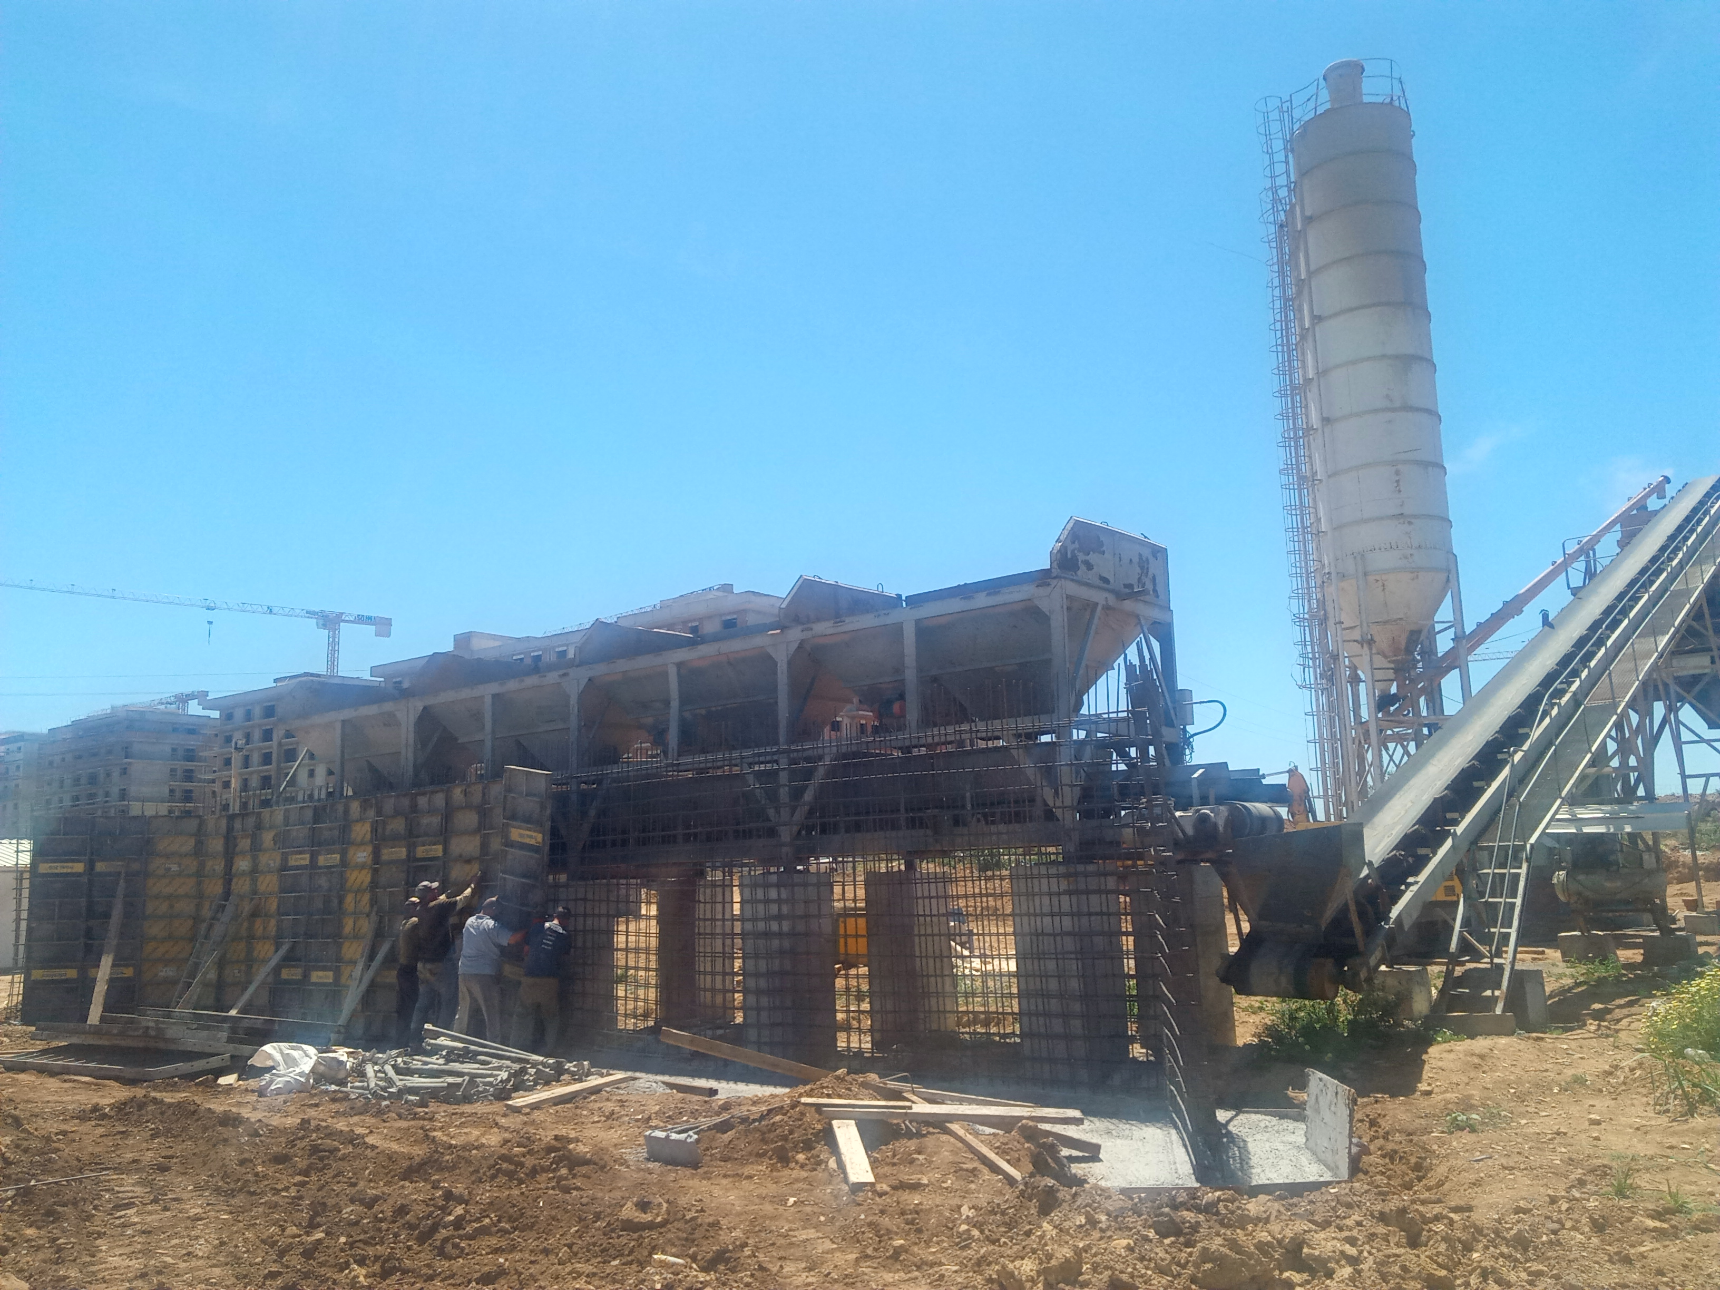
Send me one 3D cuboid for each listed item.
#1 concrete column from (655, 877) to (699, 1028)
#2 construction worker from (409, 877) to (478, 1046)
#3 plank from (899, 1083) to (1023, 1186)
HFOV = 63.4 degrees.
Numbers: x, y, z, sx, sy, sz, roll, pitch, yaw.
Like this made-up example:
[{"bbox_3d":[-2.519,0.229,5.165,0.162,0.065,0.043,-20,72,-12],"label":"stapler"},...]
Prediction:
[{"bbox_3d":[-2.125,3.932,17.826,0.650,1.814,0.670,-9,-12,38],"label":"concrete column"},{"bbox_3d":[-4.310,3.277,14.377,0.700,1.740,0.520,4,-11,-31],"label":"construction worker"},{"bbox_3d":[0.608,3.115,8.963,0.090,0.060,2.934,0,-9,-9],"label":"plank"}]

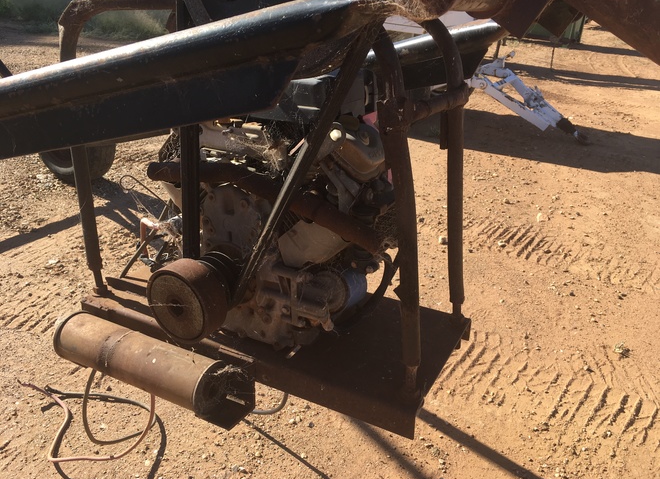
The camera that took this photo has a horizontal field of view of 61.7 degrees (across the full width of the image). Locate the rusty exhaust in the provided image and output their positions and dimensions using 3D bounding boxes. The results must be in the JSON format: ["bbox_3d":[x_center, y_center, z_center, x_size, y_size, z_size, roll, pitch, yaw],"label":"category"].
[{"bbox_3d":[-0.346,0.234,1.045,0.414,0.097,0.097,12,26,28],"label":"rusty exhaust"}]

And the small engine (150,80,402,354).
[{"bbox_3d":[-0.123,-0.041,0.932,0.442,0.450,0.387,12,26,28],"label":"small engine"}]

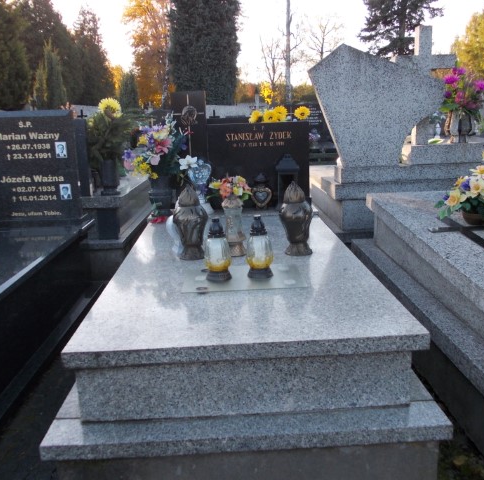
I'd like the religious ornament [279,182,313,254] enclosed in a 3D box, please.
[{"bbox_3d":[0.221,-0.089,2.068,0.132,0.291,0.132,-3,14,-1],"label":"religious ornament"}]

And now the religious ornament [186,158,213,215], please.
[{"bbox_3d":[-0.243,-0.316,3.064,0.145,0.324,0.100,-3,14,-2],"label":"religious ornament"}]

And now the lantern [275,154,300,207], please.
[{"bbox_3d":[0.279,-0.345,3.126,0.140,0.339,0.140,-3,14,-2],"label":"lantern"}]

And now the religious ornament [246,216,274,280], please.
[{"bbox_3d":[0.059,0.019,1.819,0.094,0.213,0.094,-3,14,-1],"label":"religious ornament"}]

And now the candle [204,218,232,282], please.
[{"bbox_3d":[-0.086,0.033,1.928,0.100,0.232,0.100,-3,14,-2],"label":"candle"}]

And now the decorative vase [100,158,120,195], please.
[{"bbox_3d":[-0.936,-0.448,3.686,0.130,0.249,0.130,-3,14,-2],"label":"decorative vase"}]

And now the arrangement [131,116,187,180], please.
[{"bbox_3d":[-0.451,-0.509,2.832,0.340,0.350,0.290,-3,14,-1],"label":"arrangement"}]

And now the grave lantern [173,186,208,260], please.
[{"bbox_3d":[-0.222,-0.082,2.253,0.152,0.324,0.150,-3,14,-2],"label":"grave lantern"}]

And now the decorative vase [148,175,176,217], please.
[{"bbox_3d":[-0.494,-0.282,3.212,0.165,0.248,0.160,-3,14,-2],"label":"decorative vase"}]

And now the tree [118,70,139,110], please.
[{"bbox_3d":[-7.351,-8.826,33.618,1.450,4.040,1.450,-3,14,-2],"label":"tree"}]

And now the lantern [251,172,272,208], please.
[{"bbox_3d":[0.113,-0.282,2.965,0.122,0.203,0.100,-3,14,-1],"label":"lantern"}]

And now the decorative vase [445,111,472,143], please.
[{"bbox_3d":[1.569,-0.818,3.753,0.195,0.228,0.190,-3,14,-2],"label":"decorative vase"}]

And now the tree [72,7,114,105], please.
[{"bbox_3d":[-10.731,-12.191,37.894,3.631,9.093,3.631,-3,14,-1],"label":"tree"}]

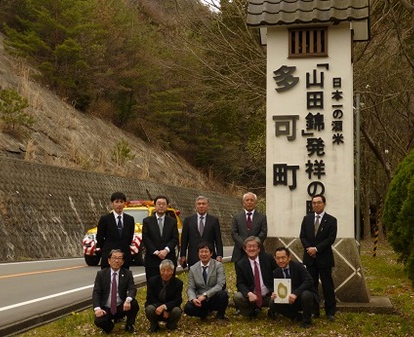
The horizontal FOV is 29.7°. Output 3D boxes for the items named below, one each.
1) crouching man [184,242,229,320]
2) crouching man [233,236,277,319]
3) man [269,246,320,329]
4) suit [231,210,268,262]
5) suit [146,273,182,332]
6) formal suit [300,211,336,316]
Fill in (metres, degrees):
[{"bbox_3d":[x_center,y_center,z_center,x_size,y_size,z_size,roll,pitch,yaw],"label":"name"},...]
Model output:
[{"bbox_3d":[-0.006,1.384,9.700,0.530,0.940,0.720,0,-3,7],"label":"crouching man"},{"bbox_3d":[0.615,1.385,10.100,0.560,1.020,0.730,0,-3,-3],"label":"crouching man"},{"bbox_3d":[1.100,1.460,9.800,0.610,0.980,0.760,-1,-3,15],"label":"man"},{"bbox_3d":[0.591,1.294,10.850,0.500,1.400,0.300,0,-3,4],"label":"suit"},{"bbox_3d":[-0.541,1.645,9.700,0.490,0.680,0.640,0,-3,-6],"label":"suit"},{"bbox_3d":[1.495,1.287,10.450,0.490,1.390,0.310,0,-3,10],"label":"formal suit"}]

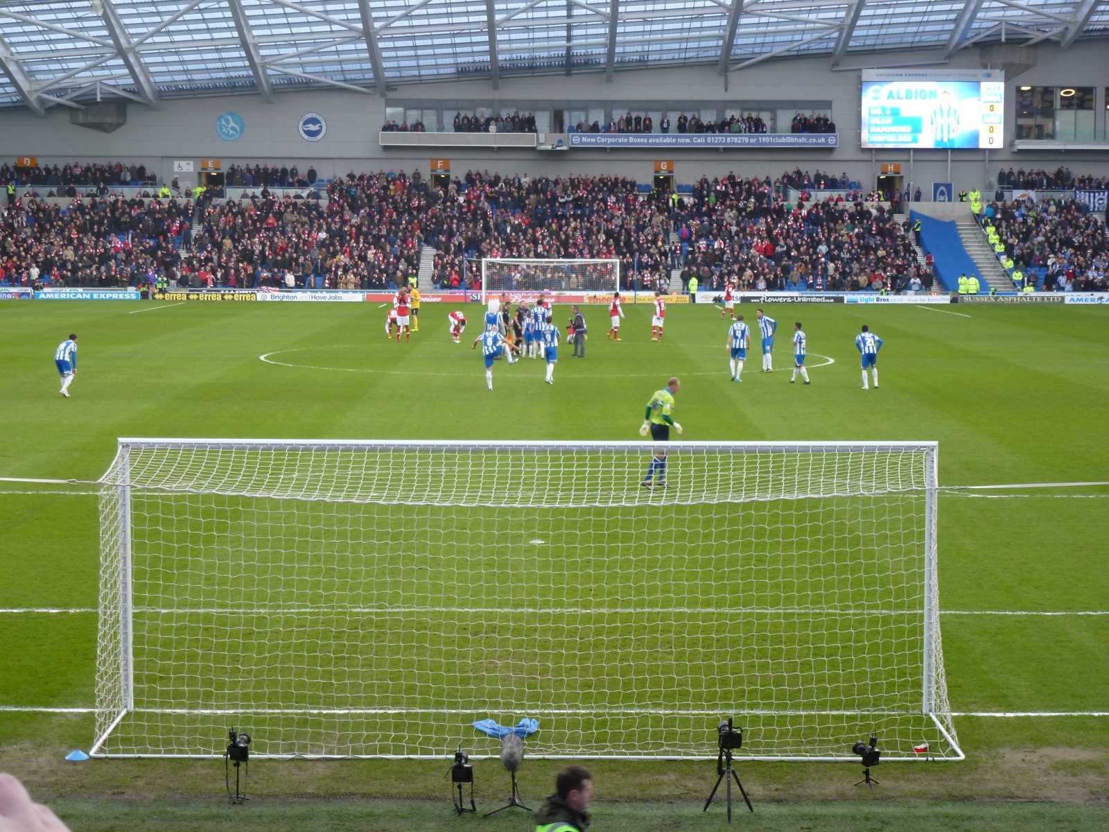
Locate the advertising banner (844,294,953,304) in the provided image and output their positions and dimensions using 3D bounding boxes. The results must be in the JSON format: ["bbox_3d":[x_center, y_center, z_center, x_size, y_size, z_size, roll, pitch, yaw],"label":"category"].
[{"bbox_3d":[19.499,-6.624,118.200,6.150,0.550,0.120,0,5,0],"label":"advertising banner"}]

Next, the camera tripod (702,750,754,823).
[{"bbox_3d":[1.342,2.835,16.006,0.380,0.510,0.340,0,5,0],"label":"camera tripod"}]

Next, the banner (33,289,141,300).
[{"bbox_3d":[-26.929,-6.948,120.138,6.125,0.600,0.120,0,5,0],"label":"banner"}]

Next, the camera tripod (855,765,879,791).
[{"bbox_3d":[2.533,2.928,16.887,0.200,0.170,0.180,0,5,0],"label":"camera tripod"}]

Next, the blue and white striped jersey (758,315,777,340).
[{"bbox_3d":[6.258,-2.587,61.264,0.380,0.700,0.520,-5,8,-45],"label":"blue and white striped jersey"}]

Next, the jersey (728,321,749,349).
[{"bbox_3d":[5.122,-2.242,57.933,0.580,0.750,0.320,0,5,0],"label":"jersey"}]

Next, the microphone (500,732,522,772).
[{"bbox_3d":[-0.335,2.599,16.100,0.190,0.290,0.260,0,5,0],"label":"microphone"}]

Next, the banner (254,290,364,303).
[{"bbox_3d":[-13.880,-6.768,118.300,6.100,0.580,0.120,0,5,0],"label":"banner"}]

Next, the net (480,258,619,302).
[{"bbox_3d":[-0.192,-7.412,115.300,7.560,2.520,1.700,0,5,0],"label":"net"}]

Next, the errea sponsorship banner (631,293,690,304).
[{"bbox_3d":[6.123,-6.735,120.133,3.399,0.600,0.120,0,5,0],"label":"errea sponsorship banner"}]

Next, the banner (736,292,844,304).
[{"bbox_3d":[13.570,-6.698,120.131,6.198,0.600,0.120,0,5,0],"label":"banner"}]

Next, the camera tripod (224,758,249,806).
[{"bbox_3d":[-2.500,2.852,16.384,0.200,0.350,0.200,0,5,0],"label":"camera tripod"}]

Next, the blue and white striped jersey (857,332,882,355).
[{"bbox_3d":[8.560,-1.978,56.600,0.660,0.600,0.340,0,5,-6],"label":"blue and white striped jersey"}]

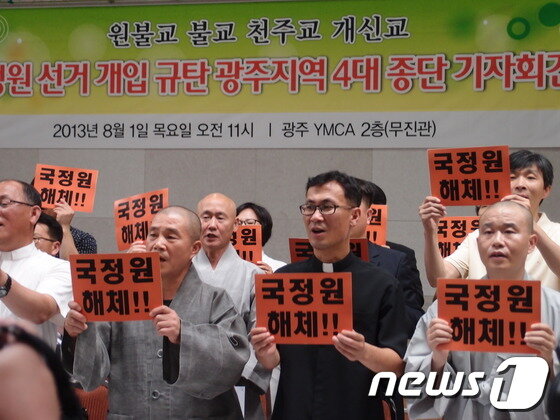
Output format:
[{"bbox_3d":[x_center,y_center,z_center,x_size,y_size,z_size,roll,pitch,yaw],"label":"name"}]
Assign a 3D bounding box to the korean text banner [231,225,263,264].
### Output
[{"bbox_3d":[-0.234,0.179,4.580,0.297,0.210,0.010,-1,1,8],"label":"korean text banner"}]

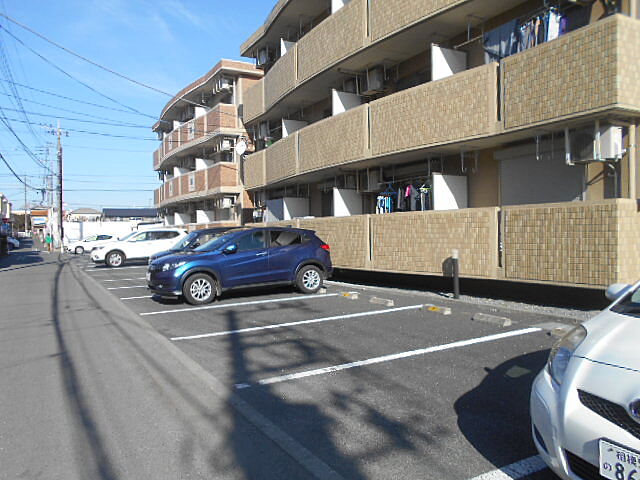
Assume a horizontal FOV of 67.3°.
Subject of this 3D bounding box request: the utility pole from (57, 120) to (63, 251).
[{"bbox_3d":[-22.400,-4.600,41.500,0.380,11.500,0.380,-1,1,-30],"label":"utility pole"}]

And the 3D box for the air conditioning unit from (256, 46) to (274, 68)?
[{"bbox_3d":[-2.089,-7.050,18.600,0.300,0.540,0.760,-1,0,-30],"label":"air conditioning unit"}]

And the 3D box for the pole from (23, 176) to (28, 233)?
[{"bbox_3d":[-53.800,-6.200,88.000,0.350,11.000,0.350,-1,1,-30],"label":"pole"}]

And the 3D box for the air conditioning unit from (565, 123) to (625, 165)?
[{"bbox_3d":[4.728,-1.606,8.303,0.300,0.540,0.760,-1,0,-30],"label":"air conditioning unit"}]

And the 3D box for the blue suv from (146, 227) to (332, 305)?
[{"bbox_3d":[-1.740,0.480,11.200,4.295,1.605,1.770,-1,1,-31],"label":"blue suv"}]

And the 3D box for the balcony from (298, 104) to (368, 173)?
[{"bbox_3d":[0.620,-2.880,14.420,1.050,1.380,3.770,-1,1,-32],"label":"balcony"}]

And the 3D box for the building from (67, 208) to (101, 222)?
[{"bbox_3d":[-51.200,-2.900,105.000,7.500,7.600,7.500,-1,1,-20],"label":"building"}]

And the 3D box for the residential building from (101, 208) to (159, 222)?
[{"bbox_3d":[-39.500,-2.900,101.000,13.000,7.300,8.000,-1,1,-20],"label":"residential building"}]

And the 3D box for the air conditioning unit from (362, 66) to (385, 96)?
[{"bbox_3d":[1.402,-4.297,13.201,0.300,0.540,0.760,-1,0,-32],"label":"air conditioning unit"}]

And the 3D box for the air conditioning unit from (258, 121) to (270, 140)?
[{"bbox_3d":[-2.280,-4.520,19.800,0.320,0.650,0.800,-1,1,-28],"label":"air conditioning unit"}]

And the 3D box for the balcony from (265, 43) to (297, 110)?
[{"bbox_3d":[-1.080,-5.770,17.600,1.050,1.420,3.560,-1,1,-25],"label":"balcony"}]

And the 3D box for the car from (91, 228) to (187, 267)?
[{"bbox_3d":[-7.940,0.310,21.930,4.640,1.720,1.820,-1,0,-30],"label":"car"}]

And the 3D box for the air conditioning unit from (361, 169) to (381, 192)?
[{"bbox_3d":[1.376,-1.597,13.251,0.300,0.540,0.760,-1,0,-32],"label":"air conditioning unit"}]

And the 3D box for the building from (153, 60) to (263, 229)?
[{"bbox_3d":[-4.826,-3.598,30.100,9.200,9.300,14.400,-1,0,-30],"label":"building"}]

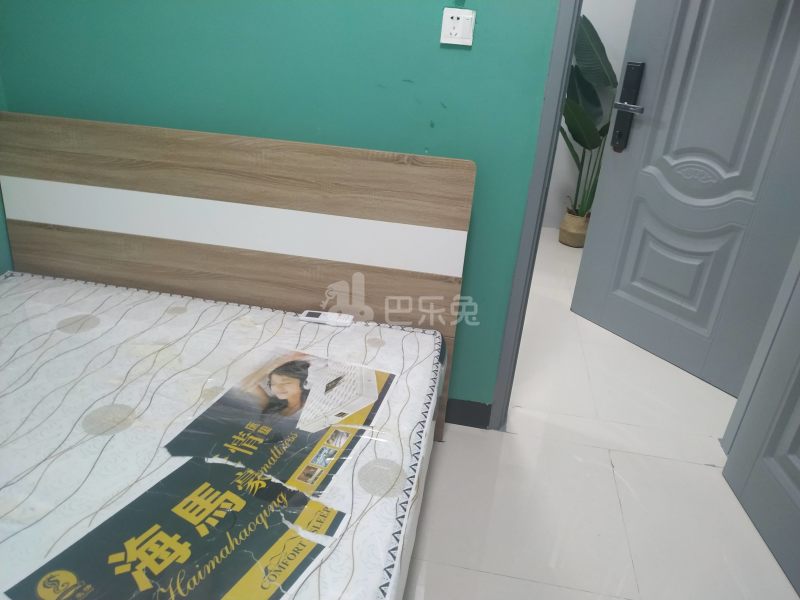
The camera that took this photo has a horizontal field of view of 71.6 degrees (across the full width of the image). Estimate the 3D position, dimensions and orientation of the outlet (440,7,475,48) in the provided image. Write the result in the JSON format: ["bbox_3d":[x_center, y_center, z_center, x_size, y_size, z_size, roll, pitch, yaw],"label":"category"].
[{"bbox_3d":[0.158,-0.736,1.497,0.086,0.086,0.013,8,26,8],"label":"outlet"}]

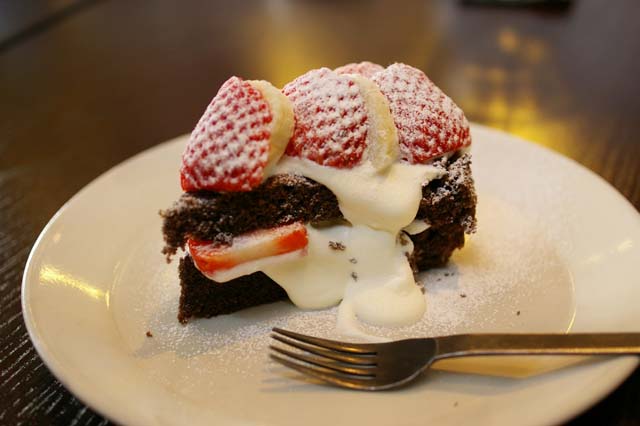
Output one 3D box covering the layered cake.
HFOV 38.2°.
[{"bbox_3d":[0.002,-0.010,0.359,0.121,0.077,0.074,-13,33,-18],"label":"layered cake"}]

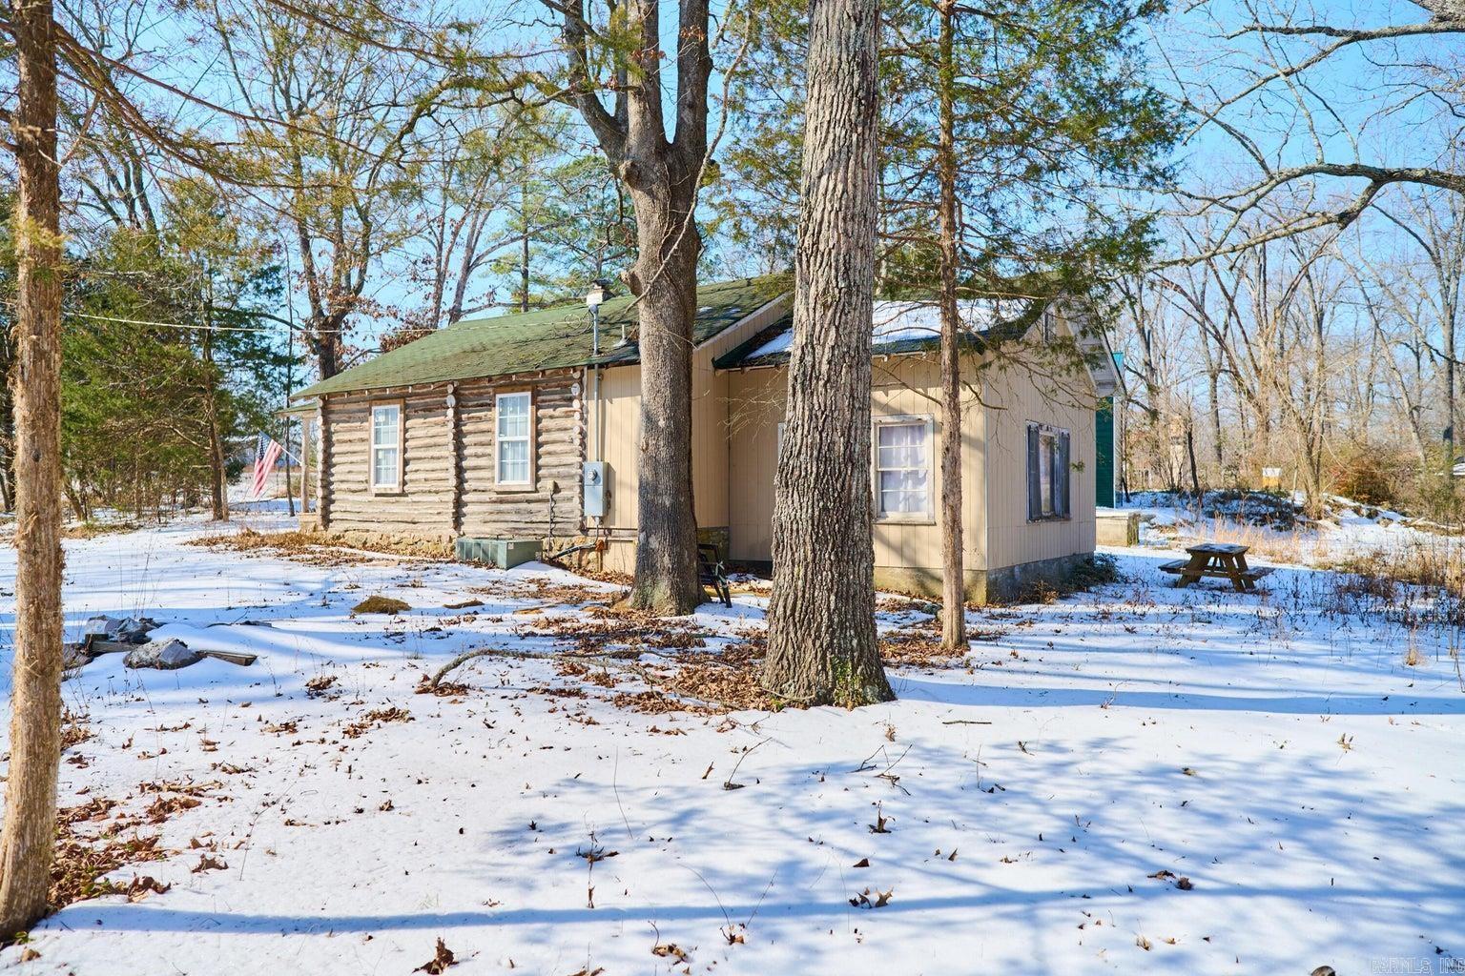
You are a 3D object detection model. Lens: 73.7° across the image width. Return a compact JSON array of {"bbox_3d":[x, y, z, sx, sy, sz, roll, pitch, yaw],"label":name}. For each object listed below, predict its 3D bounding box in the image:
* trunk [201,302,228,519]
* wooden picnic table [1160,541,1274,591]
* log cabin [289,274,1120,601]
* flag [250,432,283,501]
[{"bbox_3d":[-13.760,-2.011,26.000,0.500,5.800,0.450,-4,0,0],"label":"trunk"},{"bbox_3d":[8.639,1.449,17.340,1.570,0.740,1.760,-1,-1,36],"label":"wooden picnic table"},{"bbox_3d":[-0.760,-1.261,19.889,15.400,5.820,8.890,-1,-1,34],"label":"log cabin"},{"bbox_3d":[-10.305,-0.468,21.600,0.850,1.520,0.220,0,-1,30],"label":"flag"}]

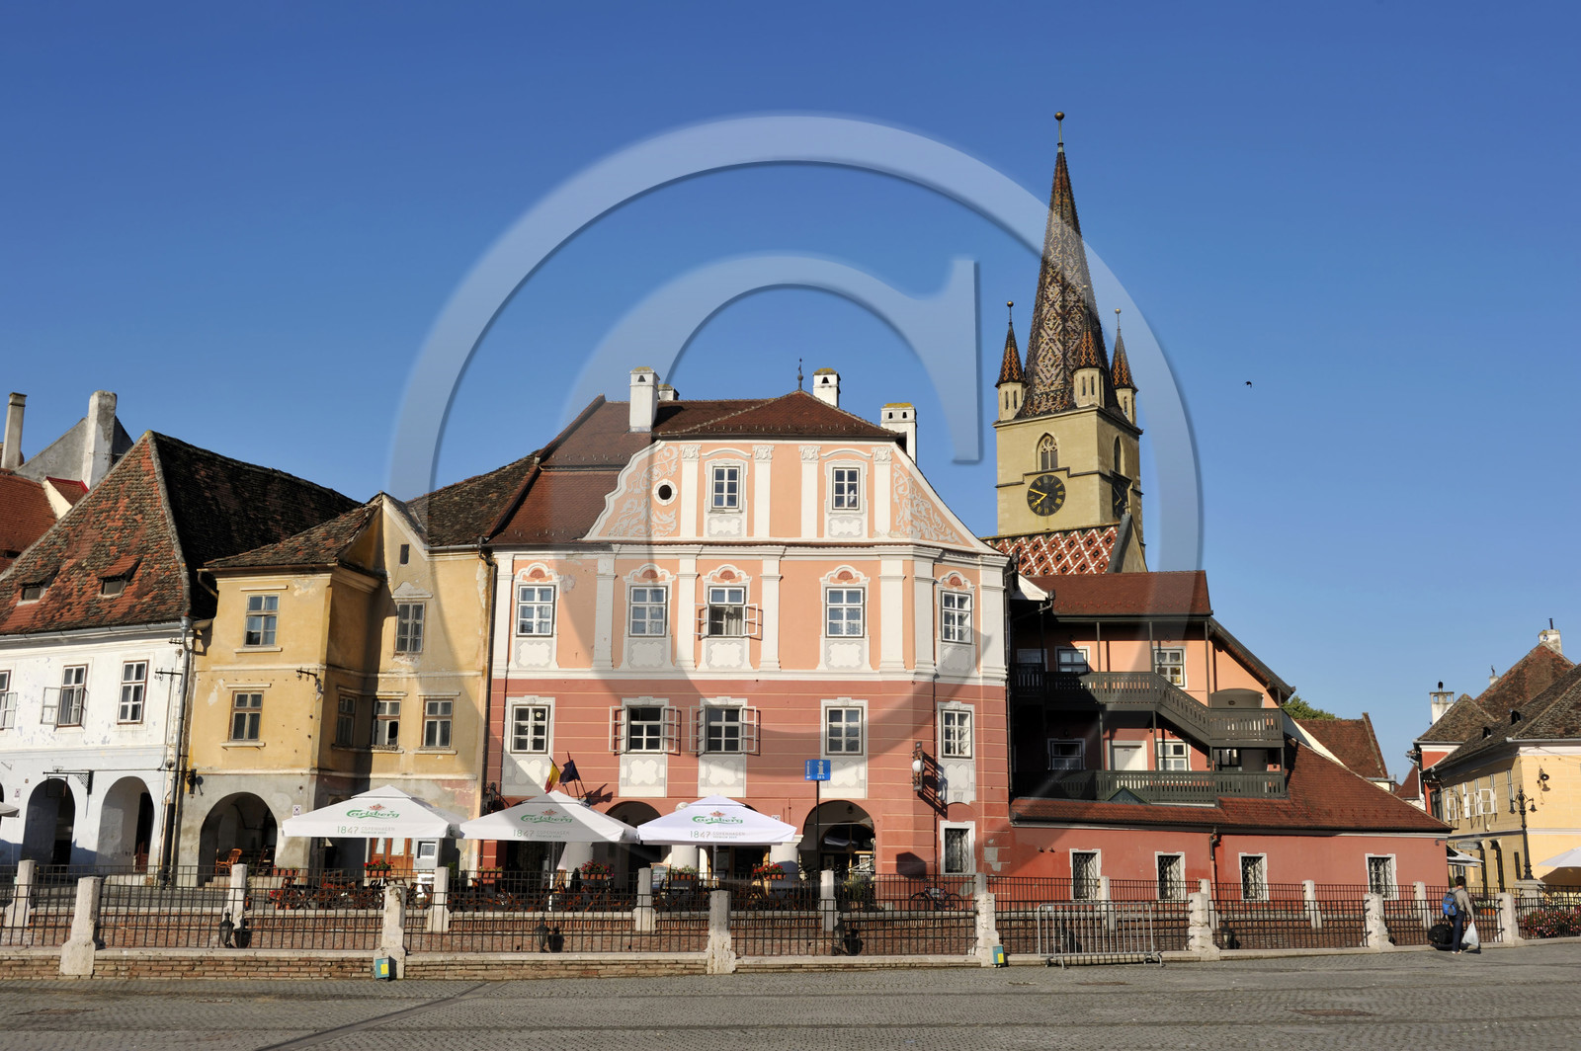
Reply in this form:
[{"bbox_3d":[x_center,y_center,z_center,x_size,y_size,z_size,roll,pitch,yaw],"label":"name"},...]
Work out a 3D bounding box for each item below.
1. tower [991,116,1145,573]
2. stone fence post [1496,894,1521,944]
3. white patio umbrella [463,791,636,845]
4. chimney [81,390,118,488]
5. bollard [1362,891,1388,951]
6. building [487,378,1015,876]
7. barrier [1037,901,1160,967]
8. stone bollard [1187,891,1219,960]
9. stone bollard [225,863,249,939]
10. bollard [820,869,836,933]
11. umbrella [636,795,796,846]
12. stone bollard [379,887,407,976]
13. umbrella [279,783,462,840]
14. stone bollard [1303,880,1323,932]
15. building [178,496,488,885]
[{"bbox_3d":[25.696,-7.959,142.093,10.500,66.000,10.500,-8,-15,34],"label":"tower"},{"bbox_3d":[16.326,8.991,34.993,0.450,1.174,0.330,10,-16,-37],"label":"stone fence post"},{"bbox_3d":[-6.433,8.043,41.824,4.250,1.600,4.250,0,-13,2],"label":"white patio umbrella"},{"bbox_3d":[-27.559,-3.346,61.186,0.760,4.100,0.800,-9,-16,37],"label":"chimney"},{"bbox_3d":[12.120,8.222,31.753,0.460,1.164,0.330,8,-15,-31],"label":"bollard"},{"bbox_3d":[-0.949,4.140,57.084,17.000,19.400,14.000,0,-13,3],"label":"building"},{"bbox_3d":[5.518,7.309,27.405,2.380,1.100,0.520,6,-14,-22],"label":"barrier"},{"bbox_3d":[7.933,7.729,29.622,0.440,1.247,0.380,6,-14,-23],"label":"stone bollard"},{"bbox_3d":[-13.746,9.254,38.104,0.470,1.605,0.340,1,-13,-2],"label":"stone bollard"},{"bbox_3d":[0.933,9.332,38.148,0.420,1.507,0.460,5,-13,-18],"label":"bollard"},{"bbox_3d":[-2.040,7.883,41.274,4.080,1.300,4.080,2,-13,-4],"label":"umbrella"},{"bbox_3d":[-6.301,6.408,24.259,0.450,1.402,0.390,3,-13,-10],"label":"stone bollard"},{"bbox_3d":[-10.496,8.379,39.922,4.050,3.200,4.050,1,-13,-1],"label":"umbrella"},{"bbox_3d":[17.076,12.425,50.247,0.470,1.568,0.340,5,-13,-19],"label":"stone bollard"},{"bbox_3d":[-13.874,6.191,54.127,9.800,14.000,10.500,-2,-13,14],"label":"building"}]

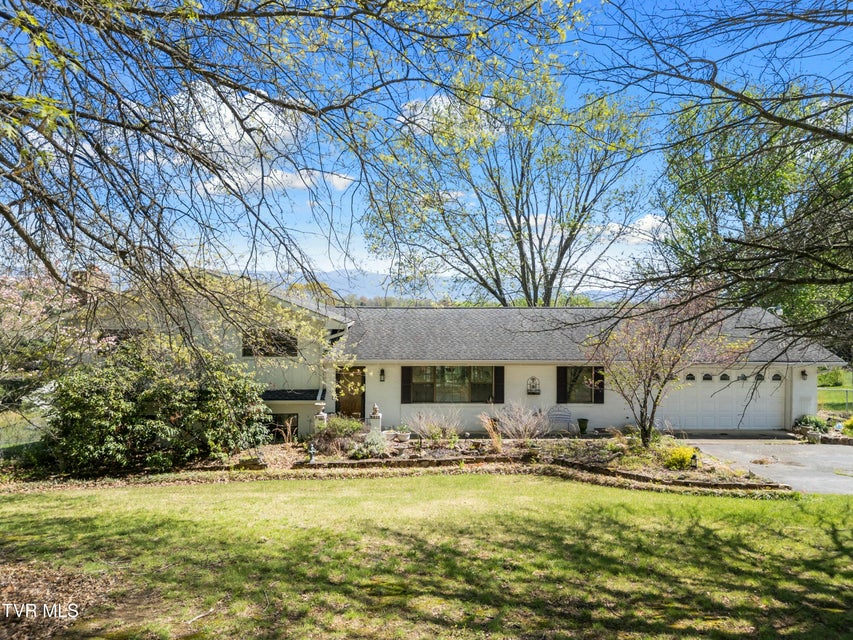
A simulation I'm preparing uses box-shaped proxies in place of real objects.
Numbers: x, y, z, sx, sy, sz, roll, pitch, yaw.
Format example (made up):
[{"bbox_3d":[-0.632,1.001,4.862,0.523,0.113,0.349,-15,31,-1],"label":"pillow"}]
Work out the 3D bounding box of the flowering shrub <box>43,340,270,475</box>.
[{"bbox_3d":[-7.450,2.400,16.300,6.200,3.400,3.900,0,0,0],"label":"flowering shrub"}]

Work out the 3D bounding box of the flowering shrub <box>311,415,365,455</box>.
[{"bbox_3d":[-2.600,3.280,17.200,1.550,1.080,1.350,0,0,0],"label":"flowering shrub"}]

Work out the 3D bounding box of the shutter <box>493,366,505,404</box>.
[{"bbox_3d":[2.514,2.256,20.400,0.360,1.290,0.045,0,0,0],"label":"shutter"}]

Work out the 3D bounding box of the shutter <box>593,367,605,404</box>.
[{"bbox_3d":[5.956,2.256,20.400,0.360,1.290,0.045,0,0,0],"label":"shutter"}]

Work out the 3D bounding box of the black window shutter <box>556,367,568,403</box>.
[{"bbox_3d":[4.690,2.256,20.400,0.360,1.290,0.045,0,0,0],"label":"black window shutter"}]

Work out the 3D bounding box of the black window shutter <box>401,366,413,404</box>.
[{"bbox_3d":[-0.683,2.256,20.400,0.360,1.290,0.045,0,0,0],"label":"black window shutter"}]

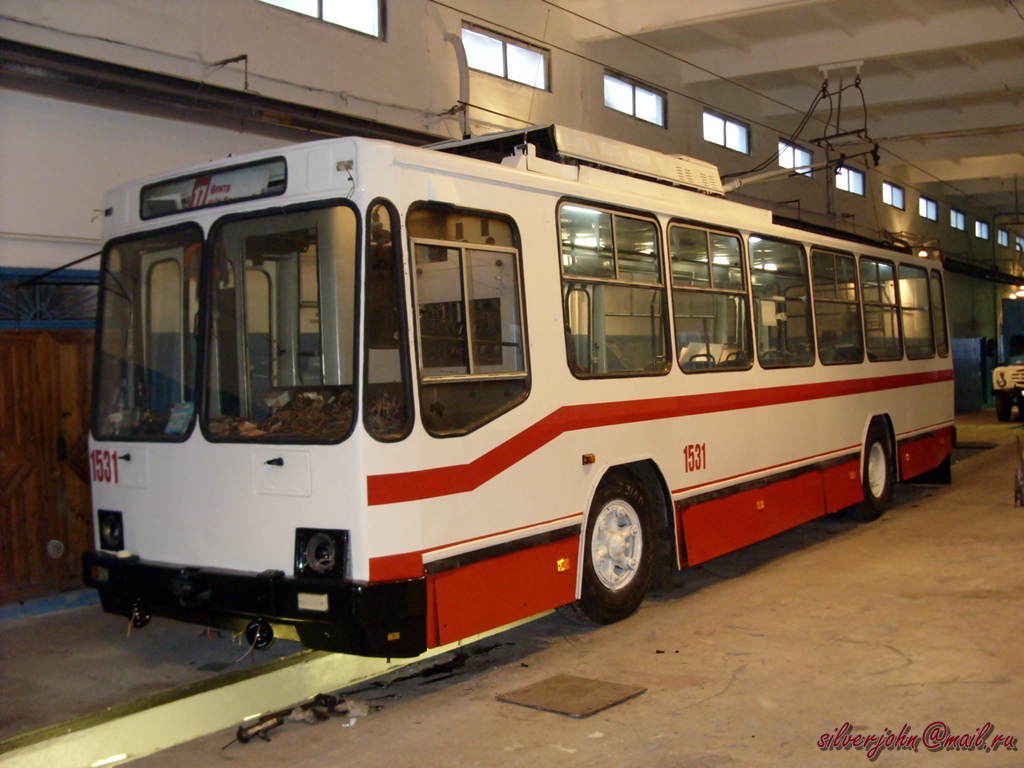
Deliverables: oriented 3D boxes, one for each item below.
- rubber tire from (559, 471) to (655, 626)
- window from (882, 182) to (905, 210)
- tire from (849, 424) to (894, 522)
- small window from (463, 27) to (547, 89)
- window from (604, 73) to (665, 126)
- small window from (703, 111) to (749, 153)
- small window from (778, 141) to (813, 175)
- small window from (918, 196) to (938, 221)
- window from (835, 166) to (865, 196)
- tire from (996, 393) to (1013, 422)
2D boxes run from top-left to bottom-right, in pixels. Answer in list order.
[{"bbox_3d":[0.594,1.097,7.752,0.290,1.050,1.050,-2,1,35],"label":"rubber tire"},{"bbox_3d":[8.884,-4.372,26.169,0.120,0.460,1.700,-2,1,35],"label":"window"},{"bbox_3d":[3.914,0.897,12.548,0.310,1.050,1.050,-2,1,35],"label":"tire"},{"bbox_3d":[-0.073,-3.811,13.220,0.120,0.460,1.700,-2,1,35],"label":"small window"},{"bbox_3d":[1.734,-3.982,15.834,0.120,0.460,1.700,-2,1,35],"label":"window"},{"bbox_3d":[3.510,-4.090,18.403,0.120,0.460,1.700,-2,1,35],"label":"small window"},{"bbox_3d":[5.312,-4.173,21.006,0.120,0.460,1.700,-2,1,35],"label":"small window"},{"bbox_3d":[10.627,-4.439,28.687,0.120,0.460,1.700,-2,1,35],"label":"small window"},{"bbox_3d":[7.098,-4.249,23.587,0.120,0.460,1.700,-2,1,35],"label":"window"},{"bbox_3d":[11.626,0.402,26.499,0.270,0.980,0.980,-2,1,35],"label":"tire"}]

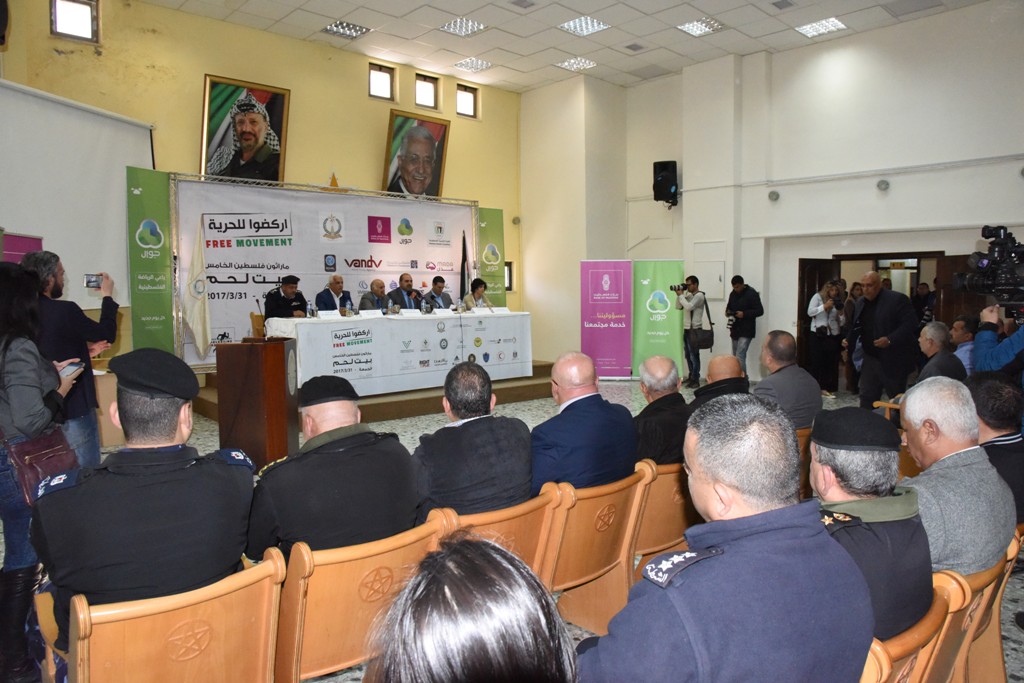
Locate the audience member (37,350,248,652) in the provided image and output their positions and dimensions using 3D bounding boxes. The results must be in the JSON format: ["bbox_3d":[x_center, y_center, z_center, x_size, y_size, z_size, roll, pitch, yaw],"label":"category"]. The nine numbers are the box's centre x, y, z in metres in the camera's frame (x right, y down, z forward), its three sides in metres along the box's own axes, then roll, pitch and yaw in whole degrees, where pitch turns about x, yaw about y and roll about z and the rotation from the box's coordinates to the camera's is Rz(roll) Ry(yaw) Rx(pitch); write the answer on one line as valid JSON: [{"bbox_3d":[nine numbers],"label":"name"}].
[{"bbox_3d":[-1.142,0.751,2.144,0.570,1.430,0.780,-4,7,-38],"label":"audience member"}]

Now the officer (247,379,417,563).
[{"bbox_3d":[-0.704,0.762,2.490,0.580,1.340,0.780,-4,7,-38],"label":"officer"}]

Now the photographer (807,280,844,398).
[{"bbox_3d":[4.555,-0.056,9.886,0.500,1.673,0.450,-1,5,-7],"label":"photographer"}]

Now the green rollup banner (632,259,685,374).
[{"bbox_3d":[2.430,-0.350,11.250,0.840,1.970,0.140,0,5,5],"label":"green rollup banner"}]

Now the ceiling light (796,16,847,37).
[{"bbox_3d":[4.303,-4.382,9.481,0.580,0.070,0.580,-5,7,-43],"label":"ceiling light"}]

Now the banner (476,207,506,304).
[{"bbox_3d":[-0.346,-1.066,11.810,0.630,2.450,0.050,-5,7,-43],"label":"banner"}]

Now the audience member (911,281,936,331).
[{"bbox_3d":[5.850,-0.042,9.700,0.380,1.600,0.500,-5,7,-43],"label":"audience member"}]

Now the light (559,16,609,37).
[{"bbox_3d":[1.004,-4.419,9.523,0.580,0.070,0.580,-5,7,-43],"label":"light"}]

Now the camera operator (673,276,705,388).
[{"bbox_3d":[2.750,-0.160,10.600,0.580,1.720,0.500,-2,5,-16],"label":"camera operator"}]

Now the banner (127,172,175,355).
[{"bbox_3d":[-4.400,-0.806,8.391,0.050,2.520,0.540,3,6,34],"label":"banner"}]

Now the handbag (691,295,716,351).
[{"bbox_3d":[2.882,-0.287,10.300,0.380,0.820,0.200,0,5,0],"label":"handbag"}]

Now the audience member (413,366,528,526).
[{"bbox_3d":[-0.320,0.730,2.820,0.520,1.280,0.800,-3,6,-32],"label":"audience member"}]

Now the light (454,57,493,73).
[{"bbox_3d":[-0.614,-4.570,11.258,0.580,0.070,0.580,-5,7,-43],"label":"light"}]

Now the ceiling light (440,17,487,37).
[{"bbox_3d":[-0.680,-4.470,9.740,0.600,0.080,0.600,-5,7,-43],"label":"ceiling light"}]

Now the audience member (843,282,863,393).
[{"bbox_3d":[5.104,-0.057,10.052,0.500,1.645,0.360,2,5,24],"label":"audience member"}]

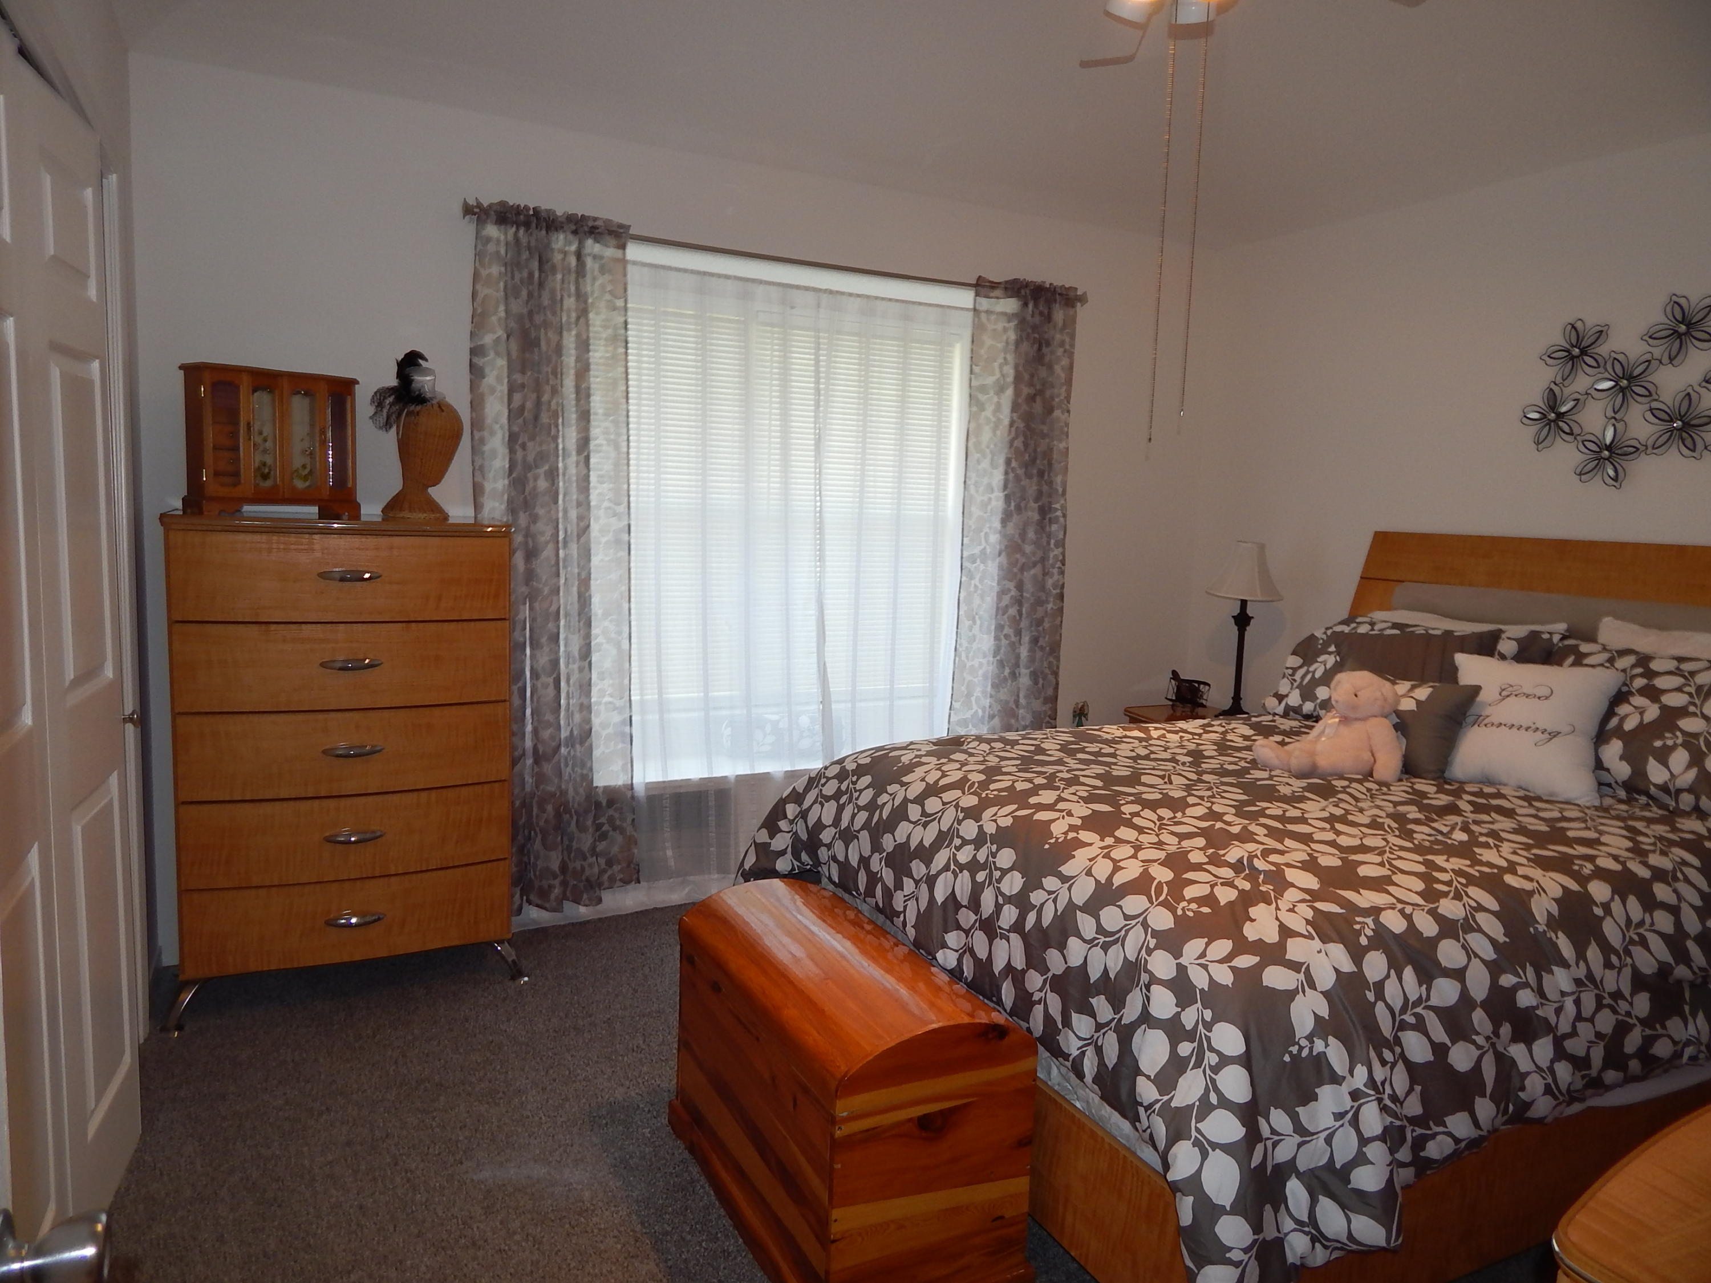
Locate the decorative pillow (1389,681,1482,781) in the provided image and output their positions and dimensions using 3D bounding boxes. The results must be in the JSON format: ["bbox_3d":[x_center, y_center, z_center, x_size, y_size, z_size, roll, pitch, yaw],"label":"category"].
[{"bbox_3d":[1.516,0.215,3.154,0.110,0.285,0.360,27,-6,-27],"label":"decorative pillow"}]

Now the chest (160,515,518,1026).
[{"bbox_3d":[-1.381,0.304,3.103,0.830,1.280,0.440,-1,7,-27],"label":"chest"}]

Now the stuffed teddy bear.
[{"bbox_3d":[1.232,0.214,2.963,0.320,0.270,0.245,1,6,-6],"label":"stuffed teddy bear"}]

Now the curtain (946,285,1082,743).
[{"bbox_3d":[0.586,-0.244,4.241,0.480,2.140,0.100,-1,7,-27],"label":"curtain"}]

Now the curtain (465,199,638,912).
[{"bbox_3d":[-0.910,-0.205,3.478,0.510,2.140,0.100,-1,7,-27],"label":"curtain"}]

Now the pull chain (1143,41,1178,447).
[{"bbox_3d":[0.499,-0.653,1.853,0.020,0.660,0.020,-1,7,-27],"label":"pull chain"}]

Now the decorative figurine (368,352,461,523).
[{"bbox_3d":[-1.190,-0.559,3.091,0.230,0.455,0.180,1,6,-7],"label":"decorative figurine"}]

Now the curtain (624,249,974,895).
[{"bbox_3d":[-0.169,-0.167,3.908,1.380,2.110,0.070,-1,7,-27],"label":"curtain"}]

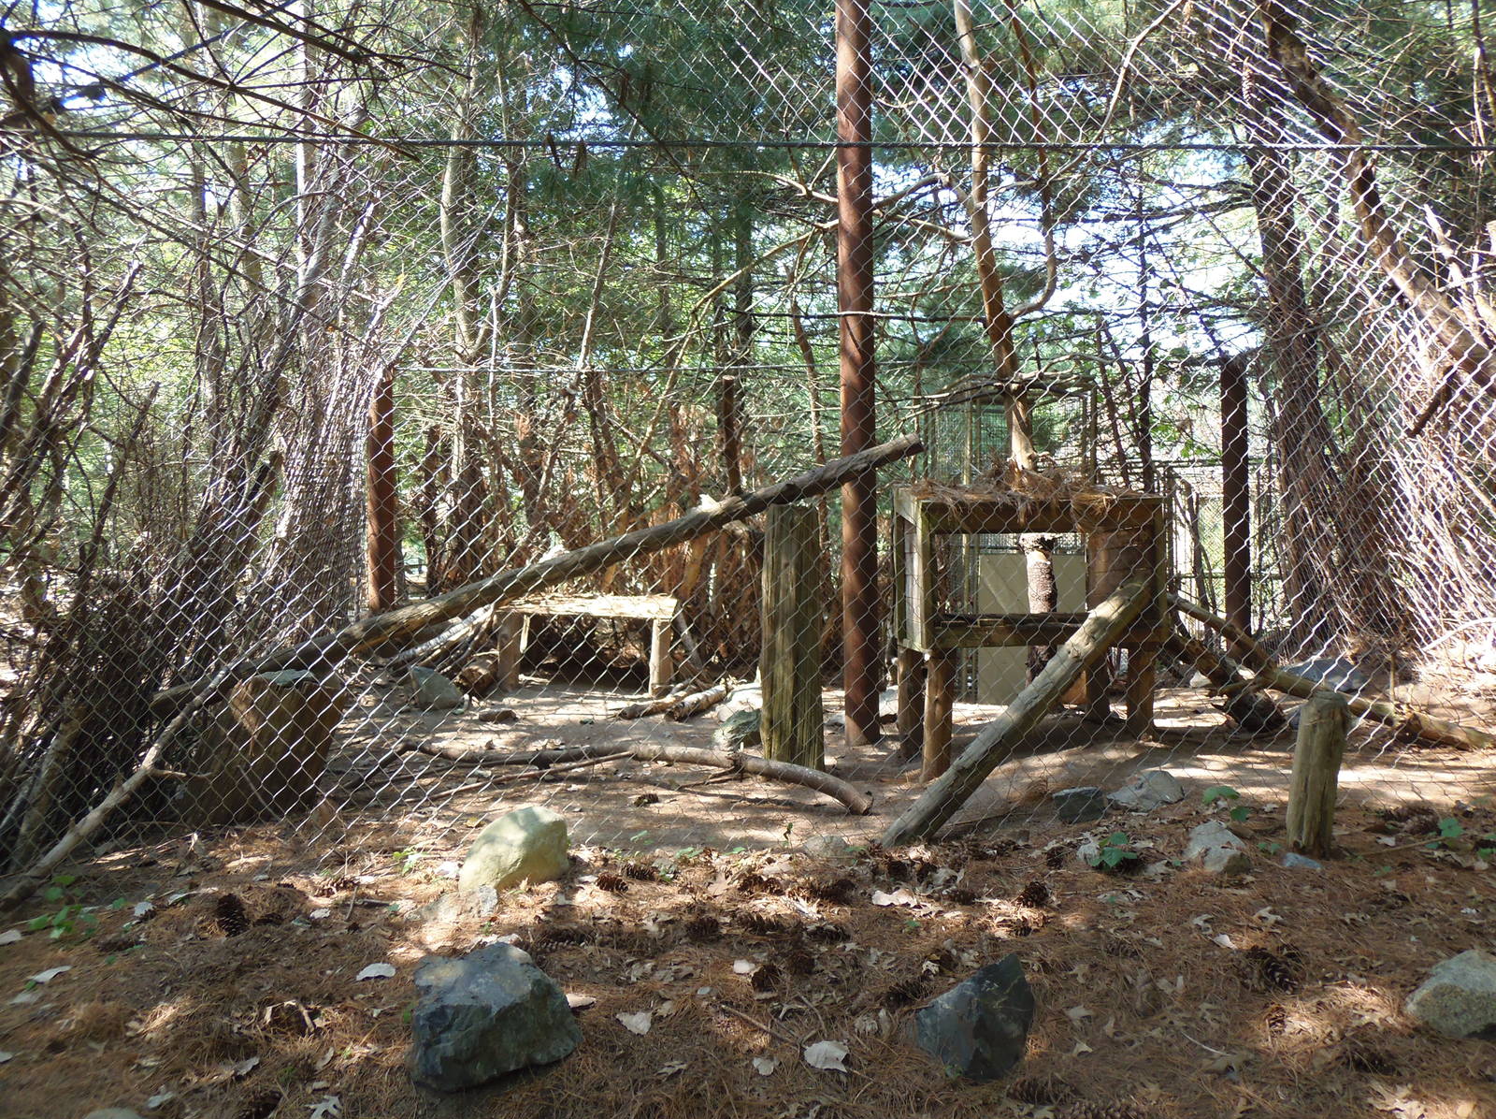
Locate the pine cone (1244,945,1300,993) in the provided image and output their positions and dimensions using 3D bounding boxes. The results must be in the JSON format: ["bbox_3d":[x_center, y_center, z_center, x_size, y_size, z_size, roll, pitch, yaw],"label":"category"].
[{"bbox_3d":[1.081,0.848,2.140,0.065,0.055,0.110,0,-1,-34],"label":"pine cone"}]

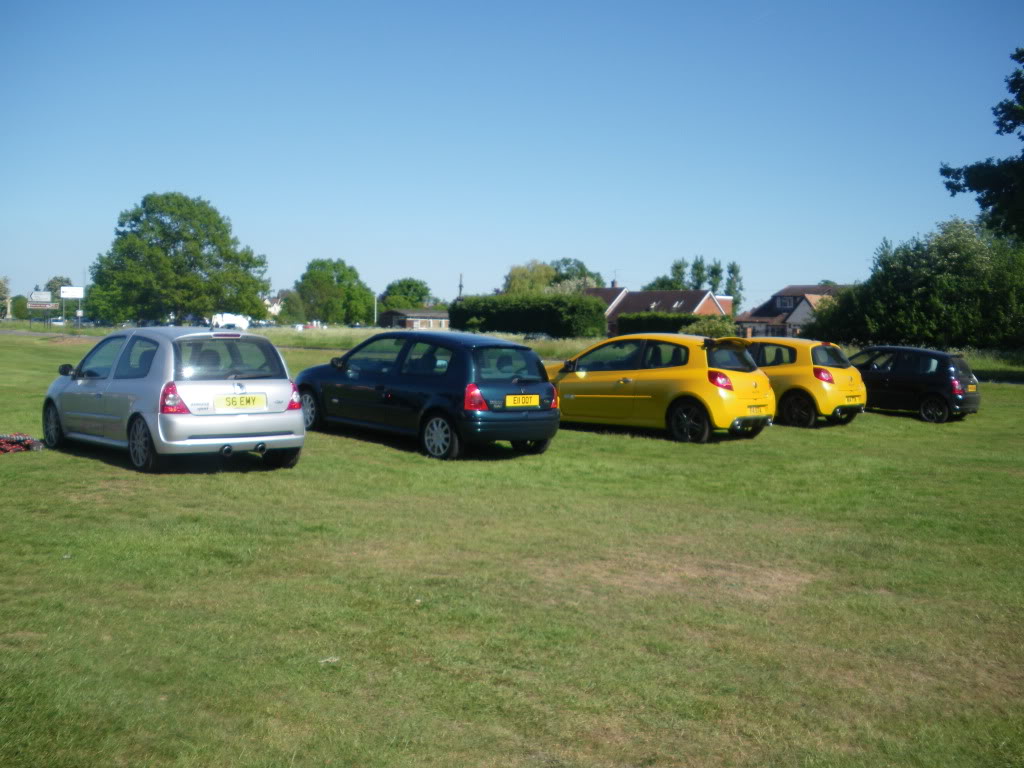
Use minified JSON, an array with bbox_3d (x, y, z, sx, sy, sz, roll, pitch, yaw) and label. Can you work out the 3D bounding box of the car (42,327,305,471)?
[{"bbox_3d":[-3.790,0.075,11.560,1.680,1.420,3.800,-1,4,-41],"label":"car"}]

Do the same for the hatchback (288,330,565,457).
[{"bbox_3d":[-1.169,0.028,12.985,3.780,1.420,1.670,6,5,45],"label":"hatchback"}]

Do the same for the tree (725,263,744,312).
[{"bbox_3d":[31.260,-10.873,149.612,2.900,12.100,2.900,2,3,0],"label":"tree"}]

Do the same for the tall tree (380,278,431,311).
[{"bbox_3d":[-19.605,-14.740,195.276,9.890,9.910,9.890,1,3,0],"label":"tall tree"}]

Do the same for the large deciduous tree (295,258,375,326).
[{"bbox_3d":[-27.929,-13.871,165.312,12.400,11.170,11.160,1,3,0],"label":"large deciduous tree"}]

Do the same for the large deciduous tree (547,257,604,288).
[{"bbox_3d":[9.216,-12.398,159.580,10.000,13.000,10.000,2,3,0],"label":"large deciduous tree"}]

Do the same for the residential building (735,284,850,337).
[{"bbox_3d":[23.217,-5.102,87.827,11.000,6.000,8.500,2,3,12],"label":"residential building"}]

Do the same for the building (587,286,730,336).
[{"bbox_3d":[15.285,-7.261,109.594,8.000,6.000,14.500,-2,5,-45],"label":"building"}]

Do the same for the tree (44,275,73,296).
[{"bbox_3d":[-89.725,-16.749,210.260,6.210,9.310,6.210,1,3,0],"label":"tree"}]

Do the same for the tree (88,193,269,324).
[{"bbox_3d":[-39.316,-14.397,125.452,21.130,16.190,20.070,1,3,0],"label":"tree"}]

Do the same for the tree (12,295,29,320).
[{"bbox_3d":[-80.650,-11.863,174.738,2.900,5.600,2.900,2,3,0],"label":"tree"}]

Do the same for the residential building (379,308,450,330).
[{"bbox_3d":[-10.927,-6.547,121.841,9.500,3.800,6.500,0,3,-25],"label":"residential building"}]

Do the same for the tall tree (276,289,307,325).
[{"bbox_3d":[-36.172,-11.599,174.693,5.500,7.500,5.500,2,3,0],"label":"tall tree"}]

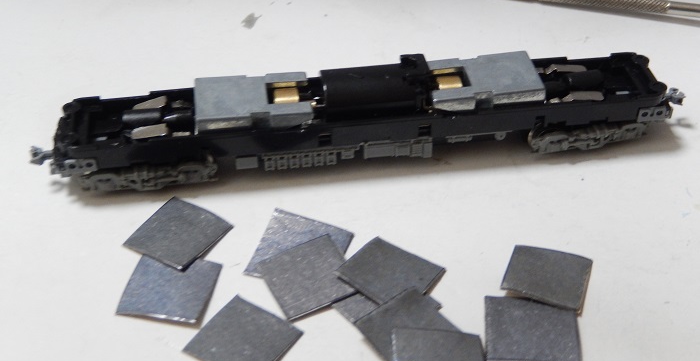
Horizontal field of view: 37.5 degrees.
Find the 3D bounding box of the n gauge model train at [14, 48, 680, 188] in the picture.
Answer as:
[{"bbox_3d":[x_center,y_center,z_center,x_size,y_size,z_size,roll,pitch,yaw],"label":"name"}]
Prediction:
[{"bbox_3d":[0.004,-0.013,0.206,0.133,0.016,0.017,-5,41,-7],"label":"n gauge model train"}]

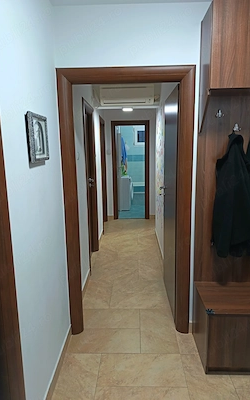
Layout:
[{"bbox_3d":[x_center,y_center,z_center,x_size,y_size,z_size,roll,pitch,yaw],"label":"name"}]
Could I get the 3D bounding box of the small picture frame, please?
[{"bbox_3d":[-0.497,-0.351,1.582,0.025,0.258,0.305,-1,10,2],"label":"small picture frame"}]

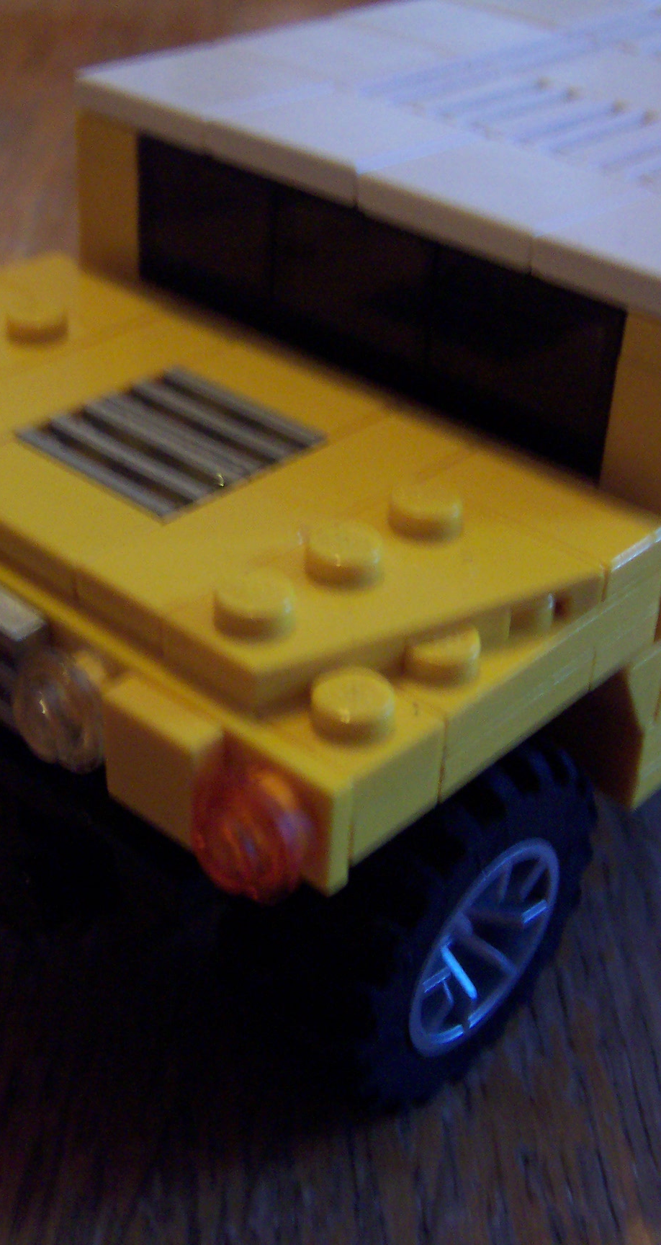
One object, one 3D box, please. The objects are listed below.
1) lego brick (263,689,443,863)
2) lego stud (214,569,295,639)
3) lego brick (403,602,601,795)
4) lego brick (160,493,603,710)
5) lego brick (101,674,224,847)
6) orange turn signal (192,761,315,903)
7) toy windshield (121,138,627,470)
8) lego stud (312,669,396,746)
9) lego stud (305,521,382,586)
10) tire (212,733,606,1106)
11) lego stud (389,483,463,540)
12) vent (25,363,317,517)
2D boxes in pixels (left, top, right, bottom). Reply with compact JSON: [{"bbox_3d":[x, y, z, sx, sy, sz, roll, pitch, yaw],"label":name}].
[{"bbox_3d":[0.001,0.008,0.096,0.008,0.006,0.008,29,42,32],"label":"lego brick"},{"bbox_3d":[-0.004,-0.001,0.096,0.005,0.002,0.005,2,34,-2],"label":"lego stud"},{"bbox_3d":[0.009,0.003,0.102,0.008,0.008,0.016,29,43,32],"label":"lego brick"},{"bbox_3d":[0.004,-0.001,0.099,0.016,0.005,0.024,29,43,32],"label":"lego brick"},{"bbox_3d":[-0.010,0.009,0.095,0.008,0.008,0.003,29,43,32],"label":"lego brick"},{"bbox_3d":[-0.004,0.012,0.091,0.008,0.008,0.005,29,43,32],"label":"orange turn signal"},{"bbox_3d":[0.003,-0.026,0.125,0.048,0.013,0.004,29,42,32],"label":"toy windshield"},{"bbox_3d":[0.001,0.005,0.093,0.005,0.002,0.005,2,34,-2],"label":"lego stud"},{"bbox_3d":[0.001,-0.004,0.101,0.005,0.002,0.005,2,34,-2],"label":"lego stud"},{"bbox_3d":[0.006,0.021,0.118,0.014,0.030,0.030,29,42,32],"label":"tire"},{"bbox_3d":[0.006,-0.007,0.105,0.005,0.002,0.005,2,35,-1],"label":"lego stud"},{"bbox_3d":[-0.011,-0.012,0.115,0.016,0.003,0.016,29,43,32],"label":"vent"}]

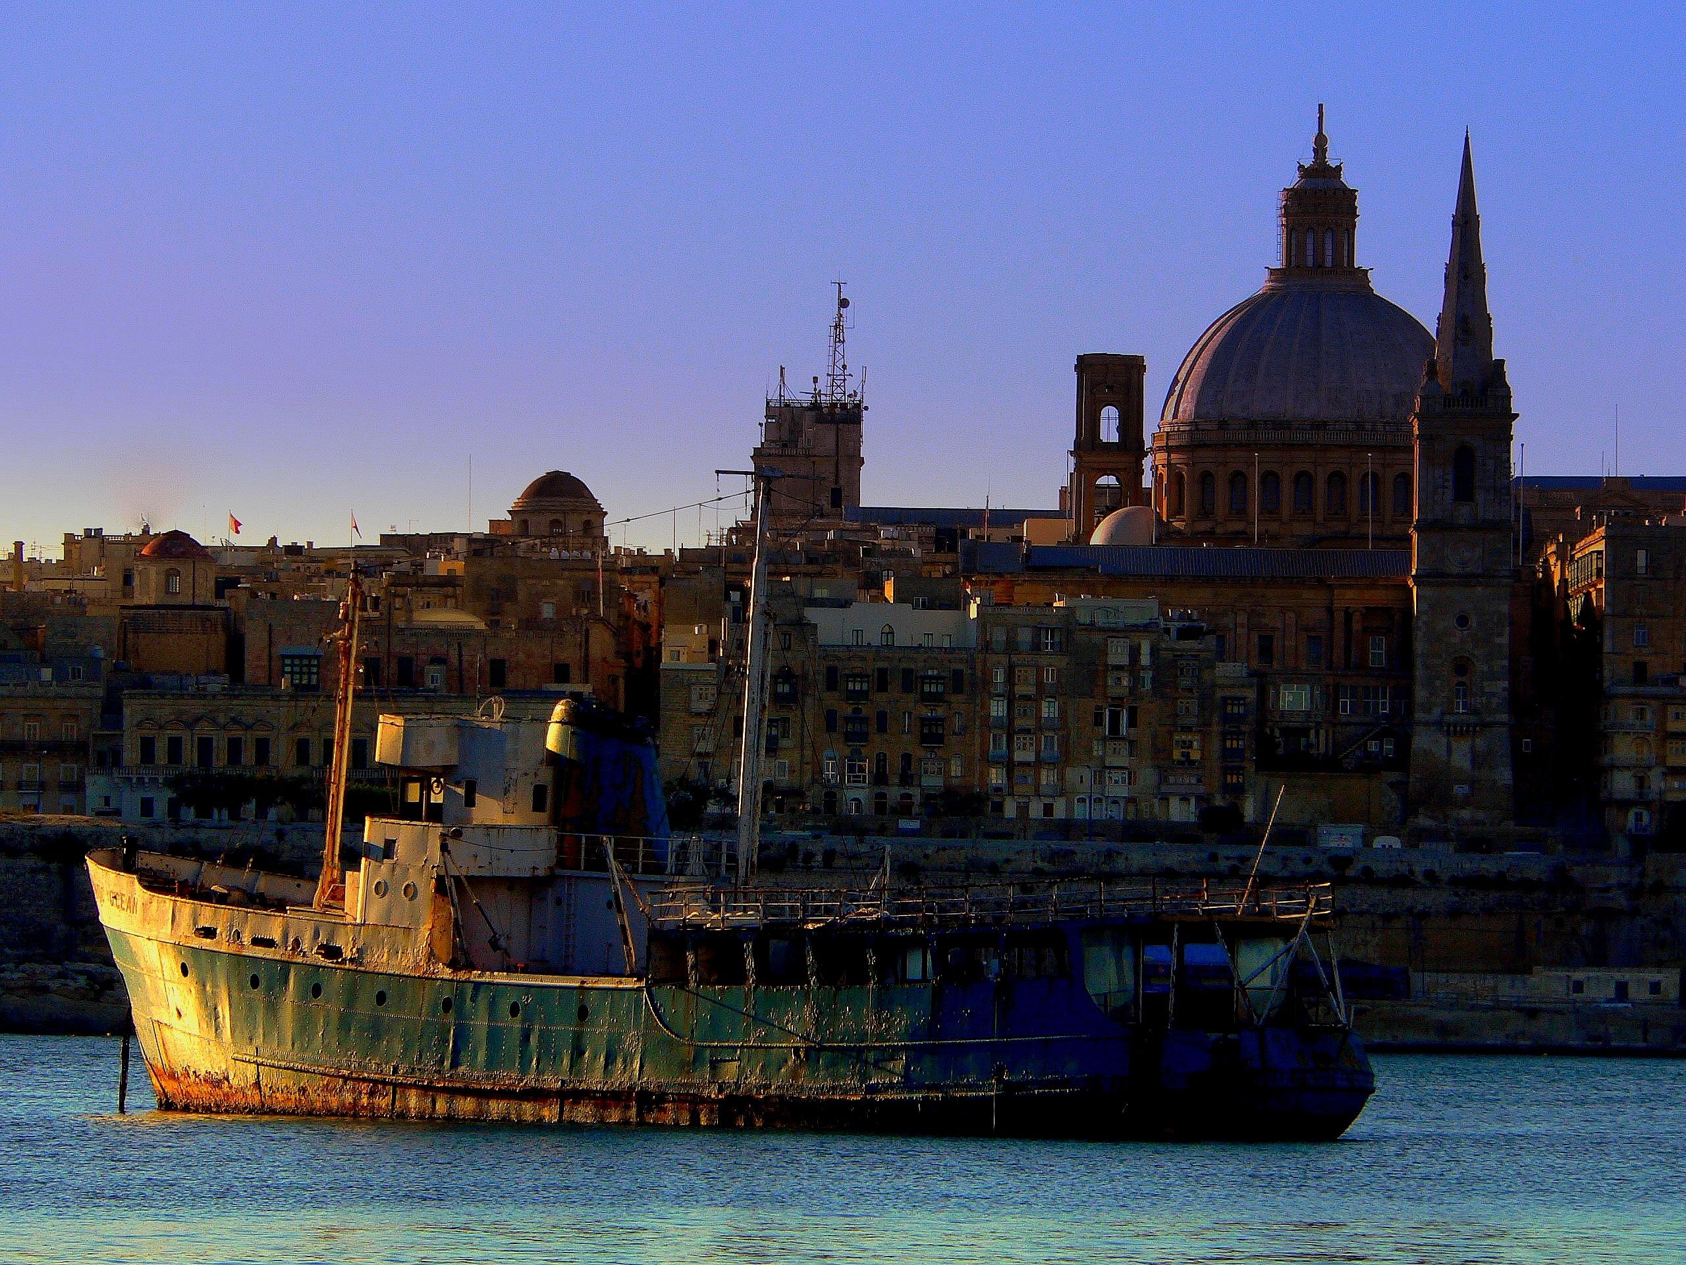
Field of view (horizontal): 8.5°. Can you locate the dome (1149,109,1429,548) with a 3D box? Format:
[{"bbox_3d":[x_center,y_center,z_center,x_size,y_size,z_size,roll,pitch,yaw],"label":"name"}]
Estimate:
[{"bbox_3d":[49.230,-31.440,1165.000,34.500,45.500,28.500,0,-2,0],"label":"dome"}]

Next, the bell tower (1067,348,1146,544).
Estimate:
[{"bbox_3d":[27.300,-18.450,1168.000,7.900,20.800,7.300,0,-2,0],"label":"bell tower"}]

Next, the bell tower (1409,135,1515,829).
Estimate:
[{"bbox_3d":[61.010,-15.070,1110.000,10.200,68.500,10.200,0,-2,0],"label":"bell tower"}]

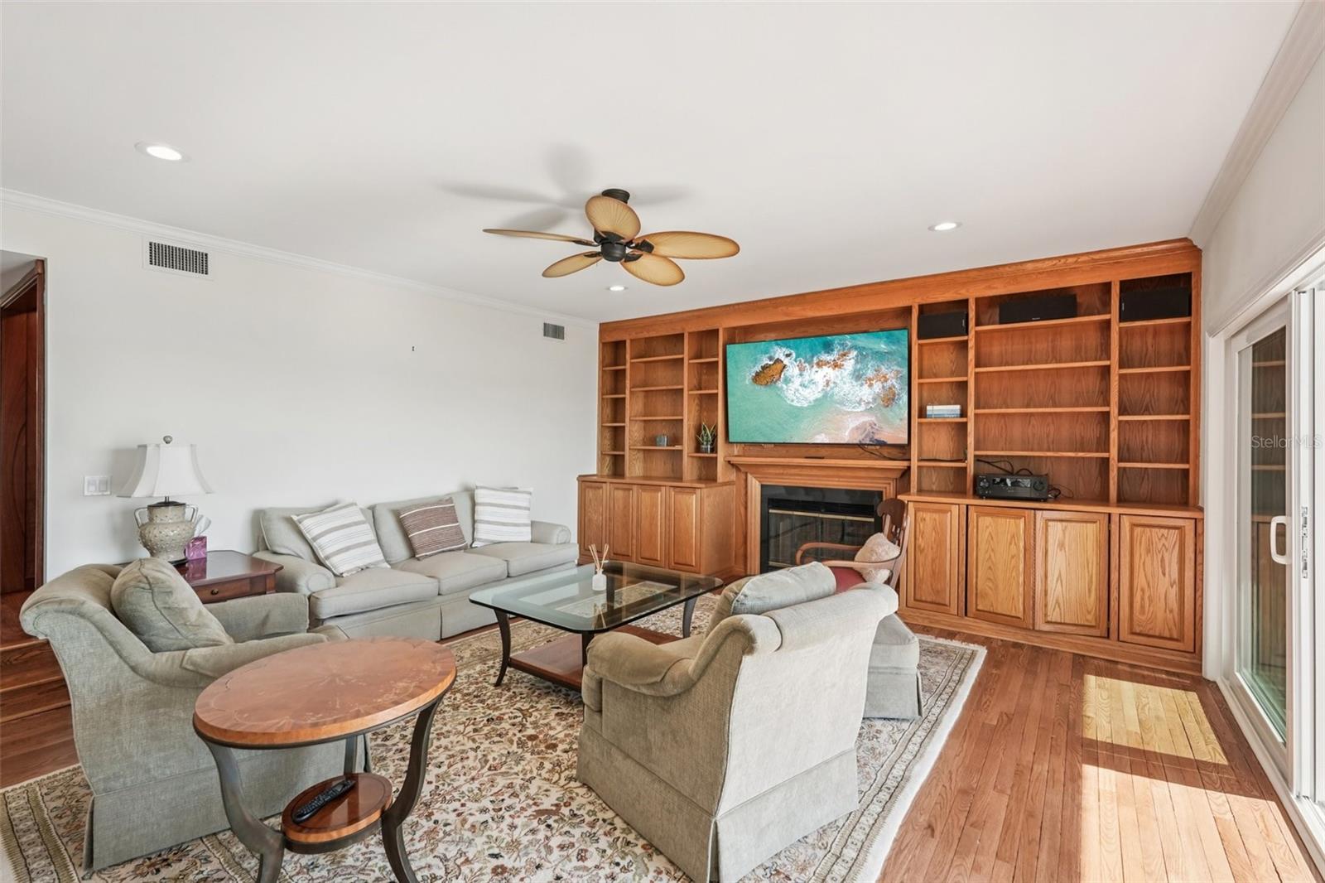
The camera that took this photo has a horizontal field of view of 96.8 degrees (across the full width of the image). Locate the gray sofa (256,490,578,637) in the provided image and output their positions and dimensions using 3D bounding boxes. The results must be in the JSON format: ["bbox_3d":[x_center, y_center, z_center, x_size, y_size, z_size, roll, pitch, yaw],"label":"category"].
[{"bbox_3d":[-1.748,0.907,4.459,0.990,0.920,2.120,0,0,37],"label":"gray sofa"}]

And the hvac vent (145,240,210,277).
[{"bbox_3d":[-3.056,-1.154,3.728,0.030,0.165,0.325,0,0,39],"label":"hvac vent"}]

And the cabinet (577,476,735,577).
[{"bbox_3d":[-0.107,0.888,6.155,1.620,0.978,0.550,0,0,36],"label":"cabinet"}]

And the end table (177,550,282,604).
[{"bbox_3d":[-2.713,1.041,3.343,0.920,0.640,0.720,0,0,36],"label":"end table"}]

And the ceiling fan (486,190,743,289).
[{"bbox_3d":[-0.253,-1.127,3.095,1.320,0.370,1.320,0,0,36],"label":"ceiling fan"}]

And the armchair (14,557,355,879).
[{"bbox_3d":[-1.761,0.922,2.358,0.970,0.890,0.800,0,0,-35],"label":"armchair"}]

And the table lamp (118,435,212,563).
[{"bbox_3d":[-2.854,0.342,3.398,0.390,0.750,0.410,0,0,36],"label":"table lamp"}]

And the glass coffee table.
[{"bbox_3d":[-0.367,1.129,3.538,1.085,0.493,1.285,0,0,36],"label":"glass coffee table"}]

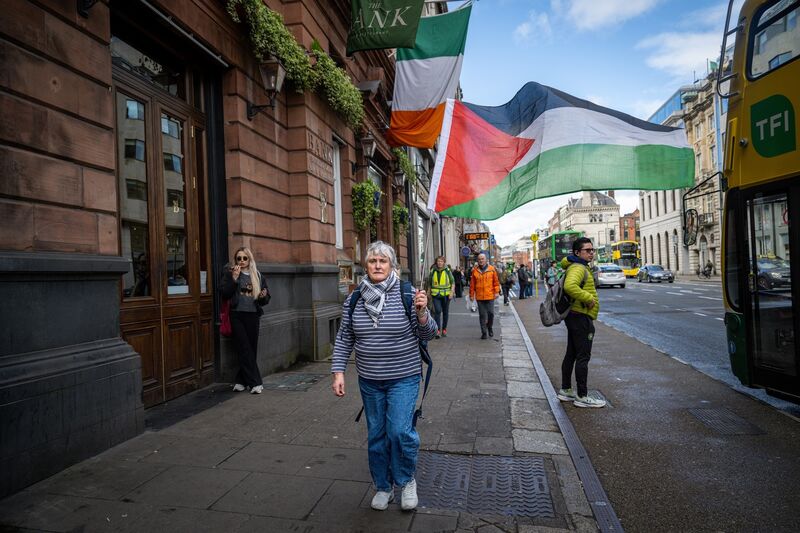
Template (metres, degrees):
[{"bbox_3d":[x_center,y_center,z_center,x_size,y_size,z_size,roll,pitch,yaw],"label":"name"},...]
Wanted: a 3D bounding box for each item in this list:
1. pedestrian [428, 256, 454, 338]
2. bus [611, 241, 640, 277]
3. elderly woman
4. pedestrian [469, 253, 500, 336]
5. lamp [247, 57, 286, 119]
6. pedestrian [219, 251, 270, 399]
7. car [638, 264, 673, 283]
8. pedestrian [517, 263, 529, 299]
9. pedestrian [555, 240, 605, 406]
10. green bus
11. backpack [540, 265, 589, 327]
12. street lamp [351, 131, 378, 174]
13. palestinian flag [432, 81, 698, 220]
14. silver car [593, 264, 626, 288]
[{"bbox_3d":[0.852,0.634,10.900,0.540,1.680,0.420,-2,-1,10],"label":"pedestrian"},{"bbox_3d":[28.852,-0.690,69.911,2.550,4.300,11.000,-3,-1,10],"label":"bus"},{"bbox_3d":[-0.093,0.658,3.371,0.630,1.620,0.450,-3,-1,4],"label":"elderly woman"},{"bbox_3d":[1.771,0.621,11.150,0.620,1.780,0.450,-2,-1,10],"label":"pedestrian"},{"bbox_3d":[-1.815,-2.462,7.224,0.480,0.880,0.340,-3,-1,10],"label":"lamp"},{"bbox_3d":[-1.762,0.615,6.100,0.560,1.670,0.420,-2,-1,-8],"label":"pedestrian"},{"bbox_3d":[21.300,0.590,44.800,1.800,1.460,4.450,-2,-1,9],"label":"car"},{"bbox_3d":[6.257,0.783,27.300,0.400,1.760,0.520,-1,-2,-42],"label":"pedestrian"},{"bbox_3d":[1.896,0.565,5.570,0.480,1.720,0.520,-3,-1,17],"label":"pedestrian"},{"bbox_3d":[13.971,-0.420,46.401,2.550,4.300,11.000,-3,-1,10],"label":"green bus"},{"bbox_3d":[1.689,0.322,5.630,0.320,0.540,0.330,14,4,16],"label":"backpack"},{"bbox_3d":[-0.749,-2.363,11.100,0.480,0.880,0.340,-3,-1,10],"label":"street lamp"},{"bbox_3d":[0.885,-0.690,3.120,1.470,0.800,0.380,-2,-1,12],"label":"palestinian flag"},{"bbox_3d":[13.950,0.660,36.300,1.760,1.490,4.460,-2,-1,10],"label":"silver car"}]

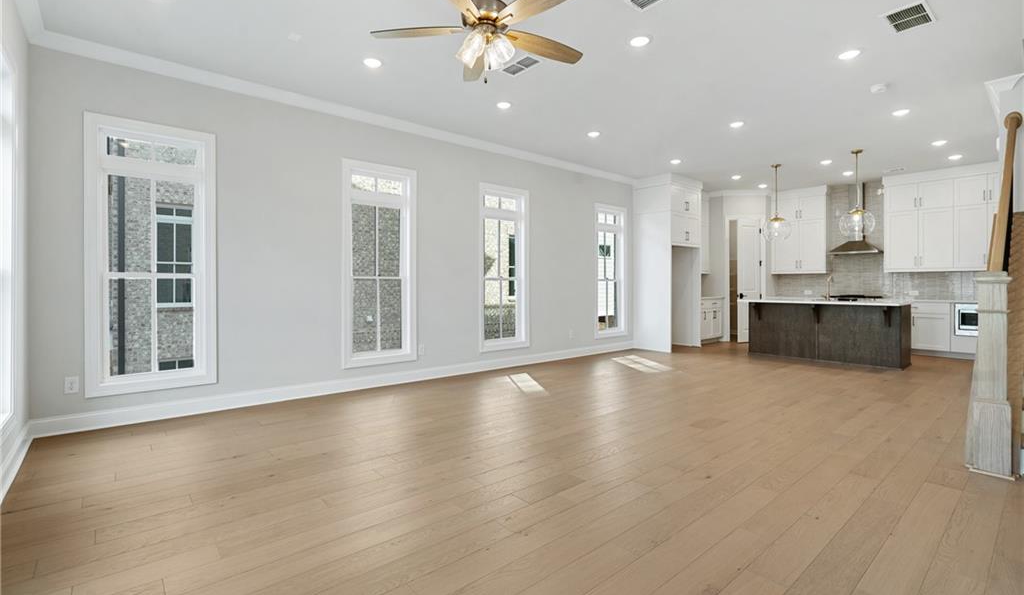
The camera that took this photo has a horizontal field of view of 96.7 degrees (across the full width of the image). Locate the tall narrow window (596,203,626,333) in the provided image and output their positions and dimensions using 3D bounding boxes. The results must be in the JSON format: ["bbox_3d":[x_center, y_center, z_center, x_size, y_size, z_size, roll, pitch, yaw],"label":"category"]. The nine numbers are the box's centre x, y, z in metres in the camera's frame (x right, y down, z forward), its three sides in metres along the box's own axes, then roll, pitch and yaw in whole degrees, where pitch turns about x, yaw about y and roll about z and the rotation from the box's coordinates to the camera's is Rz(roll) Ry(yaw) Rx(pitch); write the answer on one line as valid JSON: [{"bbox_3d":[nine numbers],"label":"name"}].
[{"bbox_3d":[1.690,-0.440,7.887,0.871,2.250,0.120,-1,2,-40],"label":"tall narrow window"}]

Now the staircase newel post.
[{"bbox_3d":[2.980,0.458,2.817,0.177,1.223,0.182,-1,2,-40],"label":"staircase newel post"}]

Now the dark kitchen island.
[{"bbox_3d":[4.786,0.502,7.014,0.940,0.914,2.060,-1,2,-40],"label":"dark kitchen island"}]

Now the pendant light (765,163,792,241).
[{"bbox_3d":[4.213,-1.489,7.252,0.400,1.206,0.400,-1,2,-40],"label":"pendant light"}]

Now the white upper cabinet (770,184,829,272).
[{"bbox_3d":[5.733,-1.299,9.004,0.340,1.668,0.947,-1,2,-40],"label":"white upper cabinet"}]

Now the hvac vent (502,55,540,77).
[{"bbox_3d":[0.077,-1.996,3.952,0.164,0.025,0.360,-1,2,-40],"label":"hvac vent"}]

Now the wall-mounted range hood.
[{"bbox_3d":[6.322,-1.461,8.367,0.490,1.319,0.741,-1,2,-40],"label":"wall-mounted range hood"}]

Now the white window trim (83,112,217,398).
[{"bbox_3d":[-3.078,-0.338,3.929,0.878,2.265,0.120,-1,2,-40],"label":"white window trim"}]

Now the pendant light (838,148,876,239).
[{"bbox_3d":[4.879,-1.470,6.450,0.400,1.206,0.400,-1,2,-40],"label":"pendant light"}]

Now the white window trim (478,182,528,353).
[{"bbox_3d":[-0.108,-0.399,6.307,0.871,2.233,0.130,-1,2,-40],"label":"white window trim"}]

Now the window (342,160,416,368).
[{"bbox_3d":[-1.484,-0.361,5.137,0.875,2.229,0.130,-1,2,-40],"label":"window"}]

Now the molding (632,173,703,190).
[{"bbox_3d":[2.870,-2.023,8.281,1.129,0.187,0.752,-1,2,-40],"label":"molding"}]

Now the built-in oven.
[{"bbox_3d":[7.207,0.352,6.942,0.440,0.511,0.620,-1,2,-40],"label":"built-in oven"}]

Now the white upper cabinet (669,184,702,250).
[{"bbox_3d":[2.853,-1.410,8.211,1.010,1.050,0.666,-1,2,-40],"label":"white upper cabinet"}]

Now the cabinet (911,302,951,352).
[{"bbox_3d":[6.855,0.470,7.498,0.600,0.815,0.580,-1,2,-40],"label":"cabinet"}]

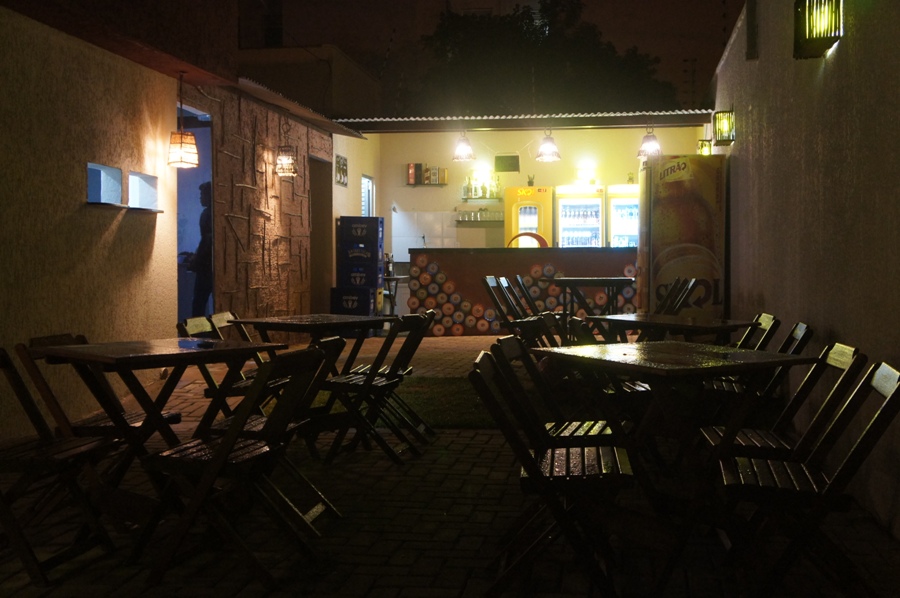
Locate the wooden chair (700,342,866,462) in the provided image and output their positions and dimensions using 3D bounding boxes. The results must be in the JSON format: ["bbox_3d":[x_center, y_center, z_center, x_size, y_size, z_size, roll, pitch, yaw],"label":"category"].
[{"bbox_3d":[1.168,0.552,3.603,0.460,0.765,0.410,0,2,8],"label":"wooden chair"}]

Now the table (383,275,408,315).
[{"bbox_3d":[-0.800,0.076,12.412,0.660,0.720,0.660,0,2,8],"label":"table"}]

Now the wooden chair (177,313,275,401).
[{"bbox_3d":[-1.090,0.472,5.084,0.480,0.770,0.420,0,2,7],"label":"wooden chair"}]

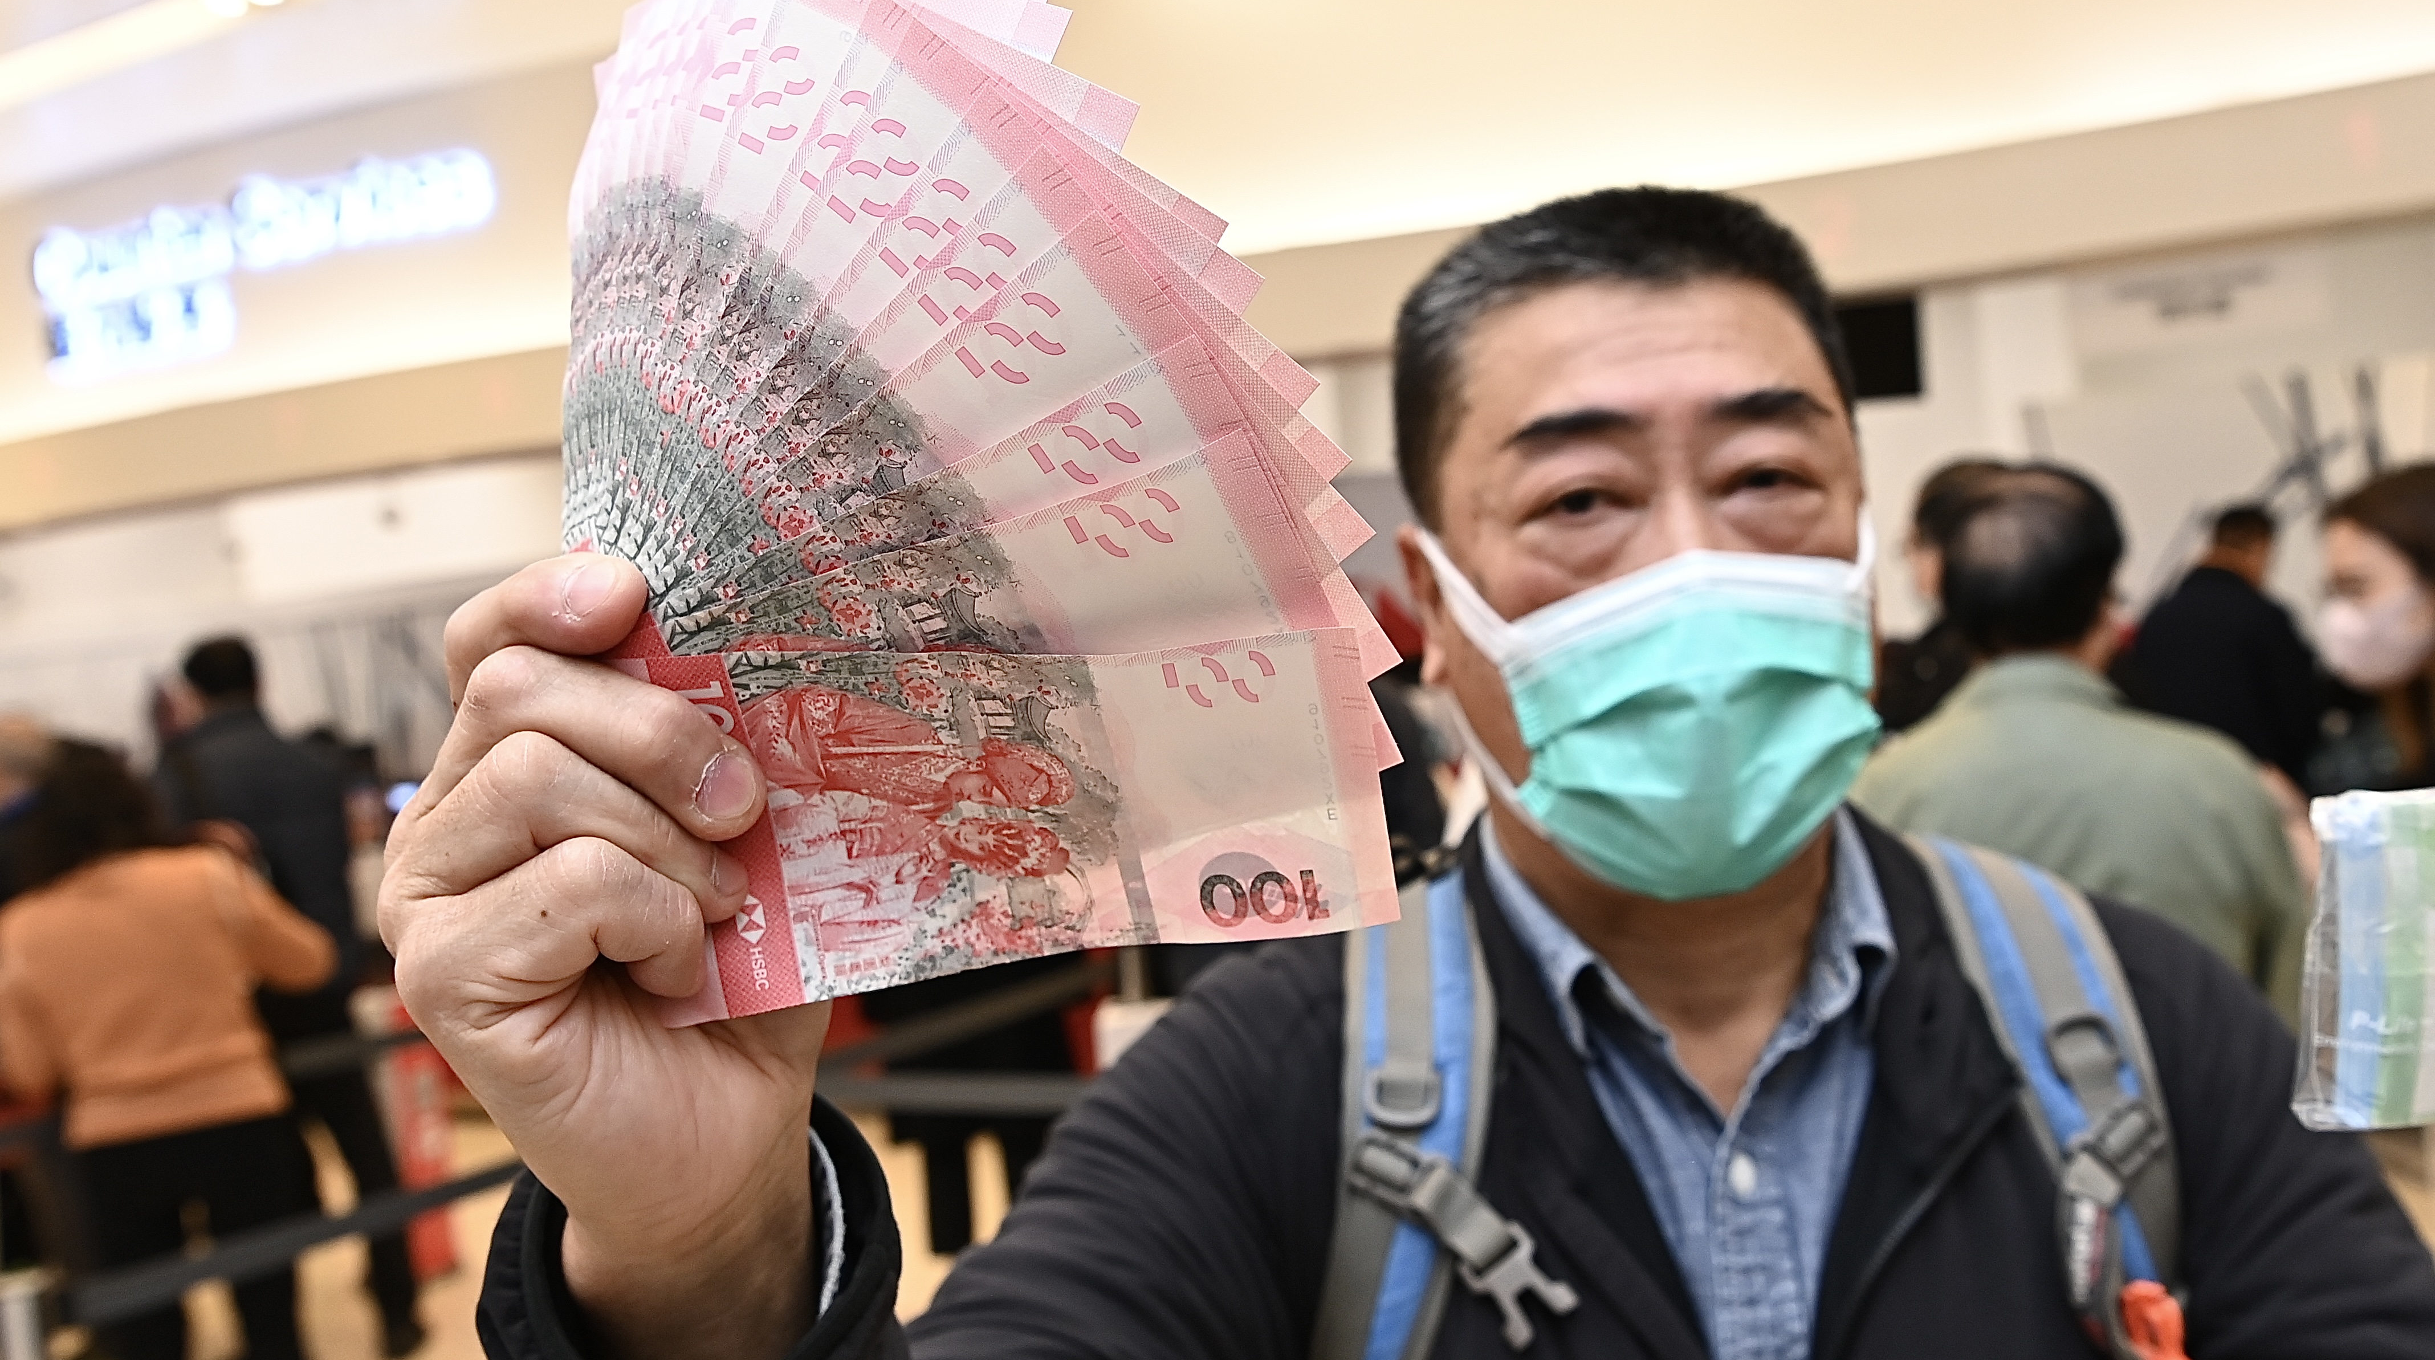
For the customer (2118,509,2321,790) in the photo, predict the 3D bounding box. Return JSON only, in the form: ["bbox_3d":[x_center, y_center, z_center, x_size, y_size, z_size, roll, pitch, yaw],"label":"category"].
[{"bbox_3d":[2.692,0.368,4.240,0.520,1.640,0.360,-3,3,37],"label":"customer"}]

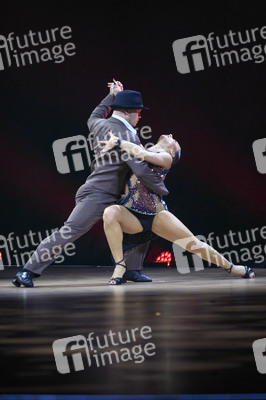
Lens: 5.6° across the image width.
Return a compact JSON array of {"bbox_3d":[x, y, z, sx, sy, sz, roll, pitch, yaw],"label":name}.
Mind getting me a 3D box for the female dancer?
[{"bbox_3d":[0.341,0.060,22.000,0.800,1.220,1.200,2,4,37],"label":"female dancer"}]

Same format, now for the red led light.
[{"bbox_3d":[0.270,0.518,24.300,0.170,0.150,0.160,1,3,6],"label":"red led light"}]

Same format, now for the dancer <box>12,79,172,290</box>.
[{"bbox_3d":[-0.333,-0.136,22.000,1.200,1.650,0.750,-2,3,-33],"label":"dancer"}]

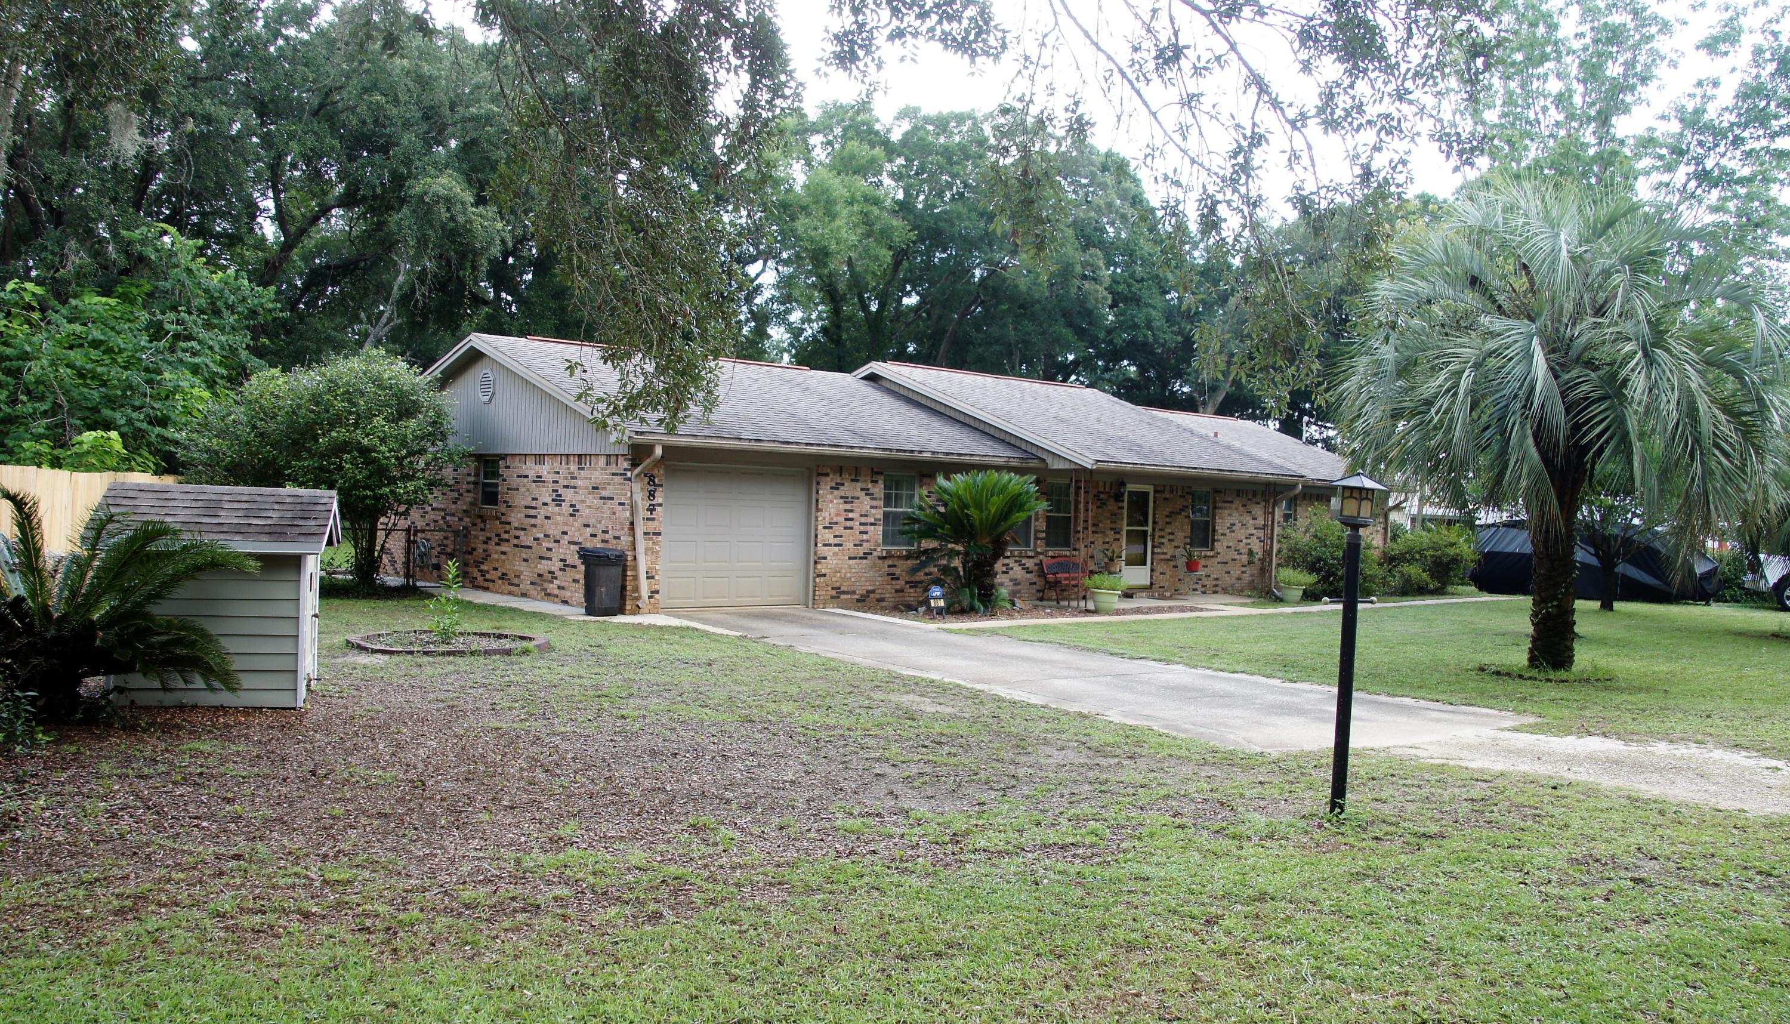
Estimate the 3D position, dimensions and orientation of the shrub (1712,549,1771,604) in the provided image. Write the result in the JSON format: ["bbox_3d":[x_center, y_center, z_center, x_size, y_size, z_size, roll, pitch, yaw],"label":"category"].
[{"bbox_3d":[21.286,1.603,33.800,1.673,1.444,1.600,3,1,32],"label":"shrub"}]

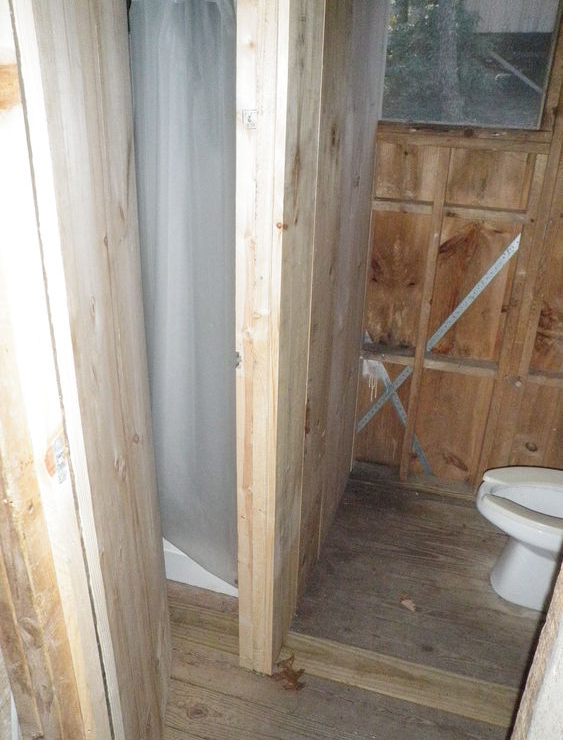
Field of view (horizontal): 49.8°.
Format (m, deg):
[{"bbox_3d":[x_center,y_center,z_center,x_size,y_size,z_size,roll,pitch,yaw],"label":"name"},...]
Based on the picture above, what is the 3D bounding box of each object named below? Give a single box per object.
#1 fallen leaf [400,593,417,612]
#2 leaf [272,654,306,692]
[{"bbox_3d":[0.430,0.789,2.071,0.048,0.013,0.080,-4,24,-12],"label":"fallen leaf"},{"bbox_3d":[0.029,0.891,1.789,0.100,0.027,0.110,7,24,13],"label":"leaf"}]

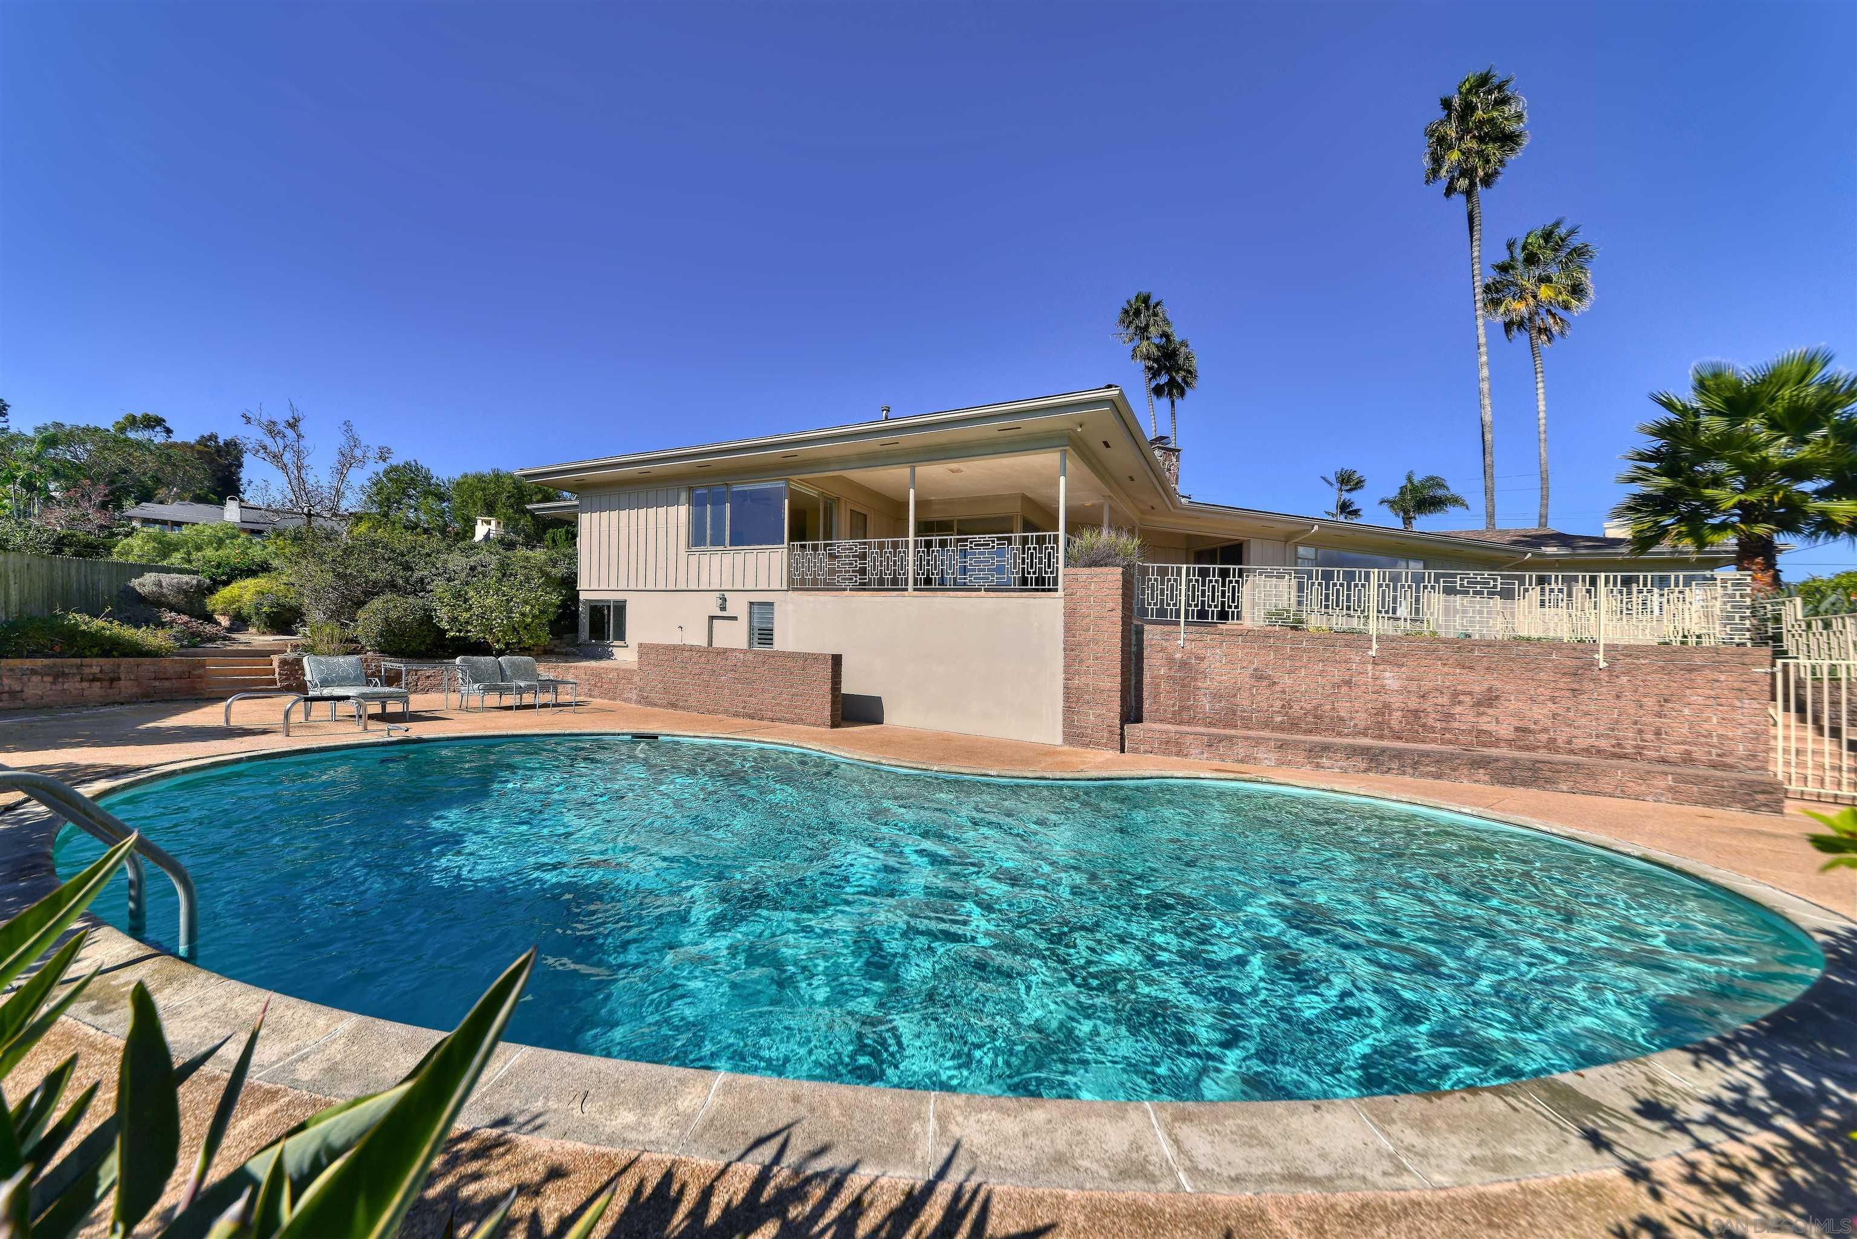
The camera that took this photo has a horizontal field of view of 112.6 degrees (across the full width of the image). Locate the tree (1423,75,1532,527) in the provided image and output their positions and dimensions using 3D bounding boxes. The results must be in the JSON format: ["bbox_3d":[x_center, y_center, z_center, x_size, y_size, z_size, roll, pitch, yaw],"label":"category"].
[{"bbox_3d":[24.388,-12.793,27.500,3.600,23.300,3.600,2,2,42],"label":"tree"}]

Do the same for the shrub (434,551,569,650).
[{"bbox_3d":[-9.571,-0.388,13.800,2.500,2.200,2.300,-1,2,-35],"label":"shrub"}]

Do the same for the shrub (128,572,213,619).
[{"bbox_3d":[-19.588,-0.619,16.000,1.350,1.200,1.450,2,2,39],"label":"shrub"}]

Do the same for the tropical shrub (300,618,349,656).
[{"bbox_3d":[-12.784,0.384,13.100,0.780,0.800,0.750,-1,2,-44],"label":"tropical shrub"}]

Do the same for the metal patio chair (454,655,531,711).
[{"bbox_3d":[-7.877,1.137,11.150,0.850,0.950,0.740,1,2,30],"label":"metal patio chair"}]

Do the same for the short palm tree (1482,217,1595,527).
[{"bbox_3d":[27.159,-9.442,27.500,3.600,16.500,3.600,2,2,45],"label":"short palm tree"}]

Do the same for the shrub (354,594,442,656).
[{"bbox_3d":[-11.647,0.127,13.600,1.480,1.360,1.400,-1,2,-41],"label":"shrub"}]

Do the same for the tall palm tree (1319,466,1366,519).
[{"bbox_3d":[32.221,-6.806,48.000,3.000,9.600,3.000,2,2,34],"label":"tall palm tree"}]

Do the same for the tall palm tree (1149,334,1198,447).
[{"bbox_3d":[16.631,-10.778,42.000,3.200,17.000,3.200,1,2,22],"label":"tall palm tree"}]

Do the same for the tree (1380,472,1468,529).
[{"bbox_3d":[29.605,-5.246,37.000,4.200,7.200,4.200,2,2,39],"label":"tree"}]

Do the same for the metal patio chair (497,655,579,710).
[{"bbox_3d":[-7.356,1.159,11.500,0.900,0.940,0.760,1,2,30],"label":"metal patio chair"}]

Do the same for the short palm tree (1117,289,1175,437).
[{"bbox_3d":[14.613,-12.156,42.000,3.600,19.800,3.500,1,2,19],"label":"short palm tree"}]

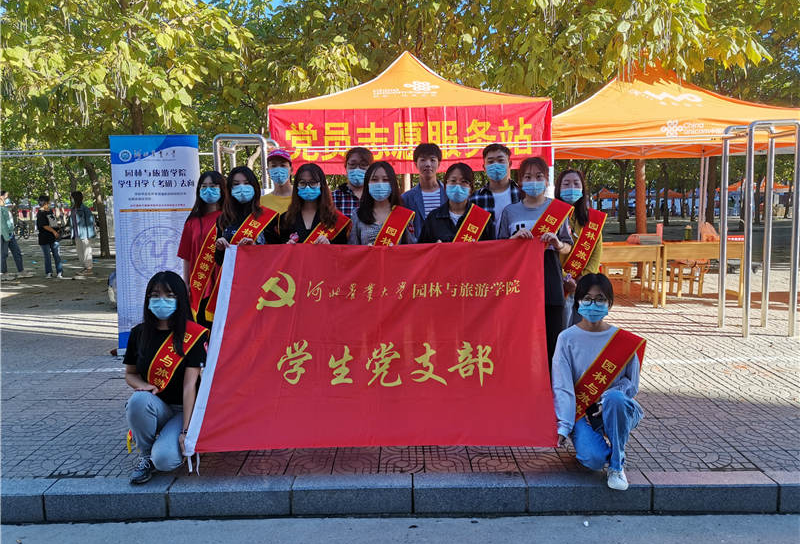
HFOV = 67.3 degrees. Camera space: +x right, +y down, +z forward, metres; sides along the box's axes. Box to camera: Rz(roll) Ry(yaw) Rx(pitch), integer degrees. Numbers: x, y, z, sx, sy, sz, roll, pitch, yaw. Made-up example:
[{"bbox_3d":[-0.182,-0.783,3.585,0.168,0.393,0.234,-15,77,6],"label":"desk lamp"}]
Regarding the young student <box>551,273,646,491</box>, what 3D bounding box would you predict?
[{"bbox_3d":[1.072,0.523,3.230,0.500,1.000,0.640,0,6,7],"label":"young student"}]

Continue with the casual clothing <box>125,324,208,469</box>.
[{"bbox_3d":[-1.267,0.655,3.260,0.450,0.750,0.550,-1,6,-5],"label":"casual clothing"}]

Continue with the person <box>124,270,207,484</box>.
[{"bbox_3d":[-1.285,0.526,3.308,0.460,1.040,0.640,-2,7,-9],"label":"person"}]

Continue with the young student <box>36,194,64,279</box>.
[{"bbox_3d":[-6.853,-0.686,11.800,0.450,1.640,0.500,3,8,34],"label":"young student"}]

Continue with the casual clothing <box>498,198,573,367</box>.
[{"bbox_3d":[0.875,0.172,3.880,0.480,1.300,0.360,0,6,7],"label":"casual clothing"}]

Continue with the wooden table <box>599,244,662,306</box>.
[{"bbox_3d":[2.766,0.043,7.730,1.080,0.780,0.500,-1,7,1],"label":"wooden table"}]

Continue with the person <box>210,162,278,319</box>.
[{"bbox_3d":[-1.009,0.128,3.900,0.460,1.640,0.360,-2,6,-7],"label":"person"}]

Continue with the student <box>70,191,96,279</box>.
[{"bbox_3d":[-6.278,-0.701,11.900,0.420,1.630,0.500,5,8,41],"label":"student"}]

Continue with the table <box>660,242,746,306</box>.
[{"bbox_3d":[3.808,0.015,7.769,1.070,0.790,0.500,-1,7,1],"label":"table"}]

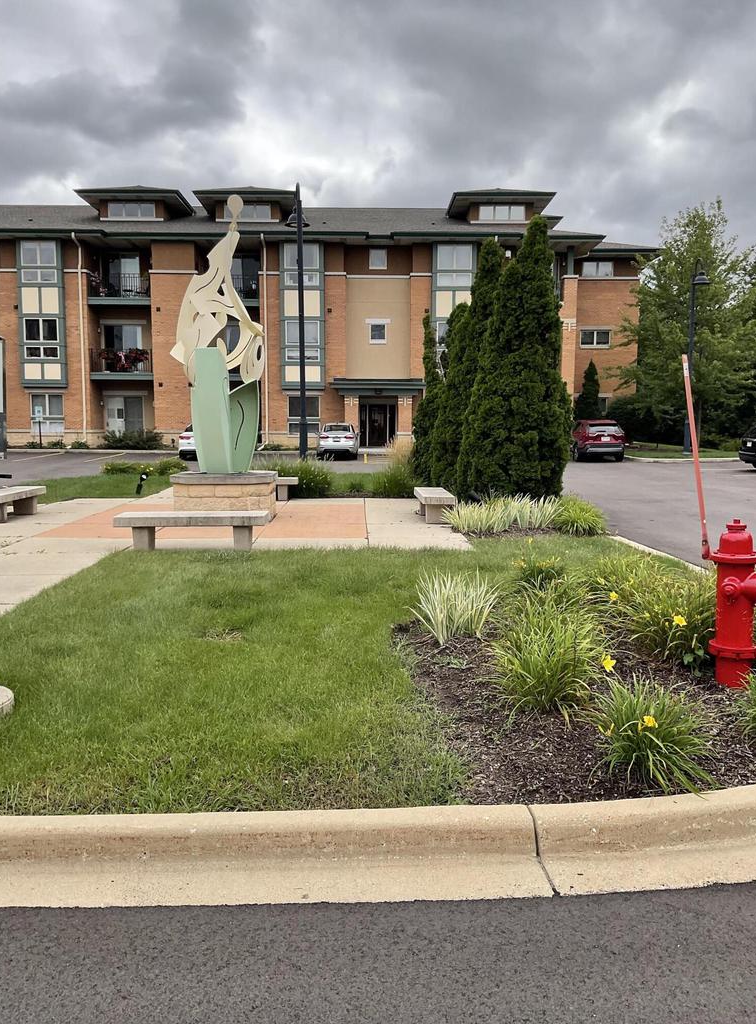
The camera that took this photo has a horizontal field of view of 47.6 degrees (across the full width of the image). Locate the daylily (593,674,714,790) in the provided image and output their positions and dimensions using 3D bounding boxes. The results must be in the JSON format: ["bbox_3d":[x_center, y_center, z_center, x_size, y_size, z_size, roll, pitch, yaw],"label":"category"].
[{"bbox_3d":[1.086,0.895,3.491,0.460,0.310,0.440,0,6,0],"label":"daylily"}]

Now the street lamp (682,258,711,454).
[{"bbox_3d":[13.322,-6.481,35.952,0.760,8.177,1.100,0,7,0],"label":"street lamp"}]

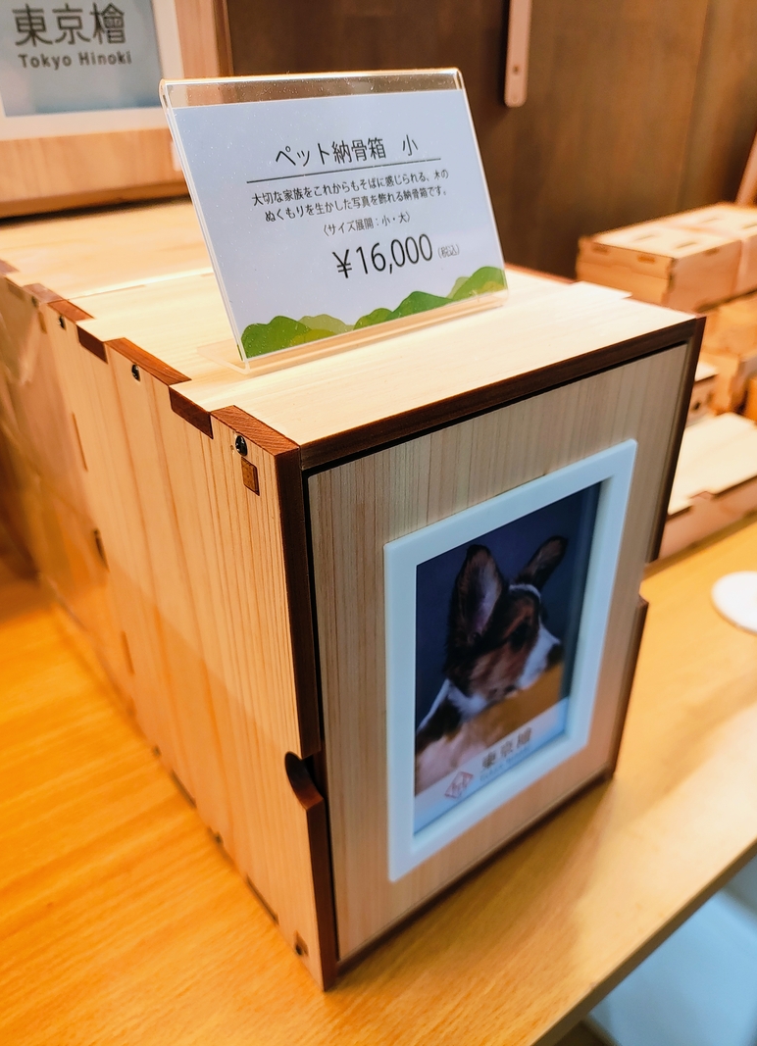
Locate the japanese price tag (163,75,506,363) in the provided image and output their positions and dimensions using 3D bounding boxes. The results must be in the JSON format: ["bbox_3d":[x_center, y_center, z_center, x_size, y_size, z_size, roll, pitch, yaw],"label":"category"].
[{"bbox_3d":[-0.005,-0.089,0.214,0.098,0.066,0.027,-24,38,-32],"label":"japanese price tag"}]

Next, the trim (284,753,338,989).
[{"bbox_3d":[-0.019,0.110,0.235,0.006,0.111,0.011,-22,37,-31],"label":"trim"}]

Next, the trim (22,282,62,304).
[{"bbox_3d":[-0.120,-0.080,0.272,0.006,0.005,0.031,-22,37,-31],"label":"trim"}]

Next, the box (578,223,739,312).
[{"bbox_3d":[0.255,-0.233,0.694,0.102,0.050,0.101,-22,37,-30],"label":"box"}]

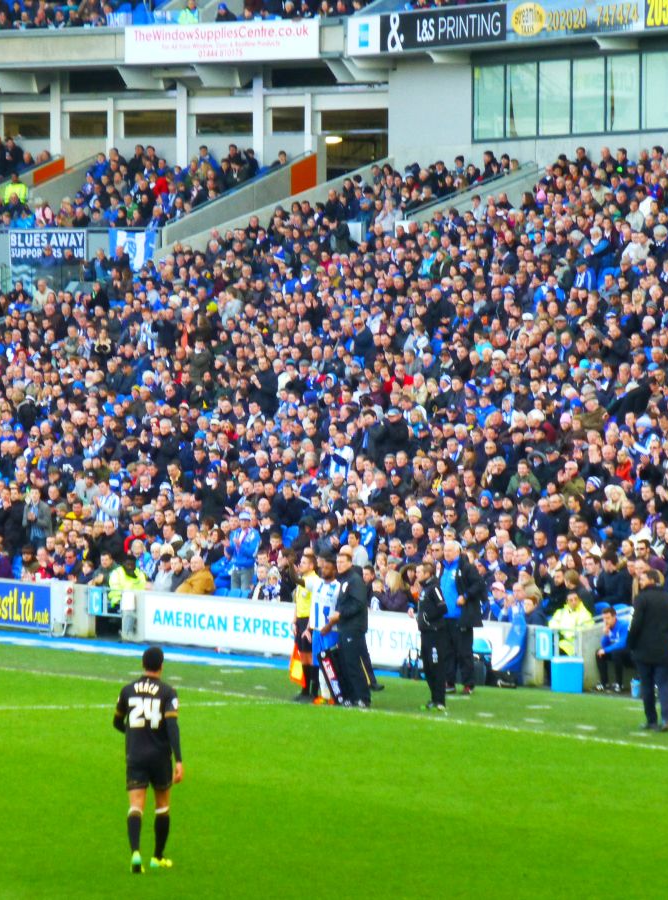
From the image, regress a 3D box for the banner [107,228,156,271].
[{"bbox_3d":[-4.565,-4.520,156.300,1.120,0.990,0.080,1,1,24],"label":"banner"}]

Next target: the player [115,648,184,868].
[{"bbox_3d":[-1.522,2.535,56.600,0.560,1.830,0.450,0,1,13],"label":"player"}]

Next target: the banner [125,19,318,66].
[{"bbox_3d":[-2.609,-9.463,160.000,5.850,0.860,0.100,1,1,40],"label":"banner"}]

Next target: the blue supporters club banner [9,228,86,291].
[{"bbox_3d":[-6.521,-4.298,157.300,1.840,1.500,0.080,0,1,20],"label":"blue supporters club banner"}]

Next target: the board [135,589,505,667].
[{"bbox_3d":[-0.312,2.527,95.572,0.100,0.740,12.720,0,1,-24],"label":"board"}]

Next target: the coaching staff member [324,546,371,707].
[{"bbox_3d":[0.175,2.165,83.200,0.480,1.830,0.520,0,1,-20],"label":"coaching staff member"}]

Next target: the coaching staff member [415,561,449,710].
[{"bbox_3d":[1.173,2.227,82.600,0.360,1.760,0.460,0,1,-29],"label":"coaching staff member"}]

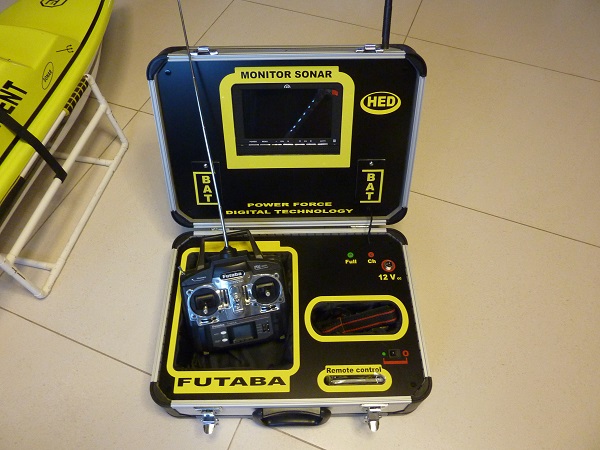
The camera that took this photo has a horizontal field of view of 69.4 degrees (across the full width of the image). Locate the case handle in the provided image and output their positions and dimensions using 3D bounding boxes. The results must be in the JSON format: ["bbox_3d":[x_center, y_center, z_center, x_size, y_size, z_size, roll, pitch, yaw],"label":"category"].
[{"bbox_3d":[-0.014,0.320,0.717,0.129,0.034,0.030,-1,57,0],"label":"case handle"}]

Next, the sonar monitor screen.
[{"bbox_3d":[-0.021,-0.186,0.759,0.185,0.128,0.022,-1,33,0],"label":"sonar monitor screen"}]

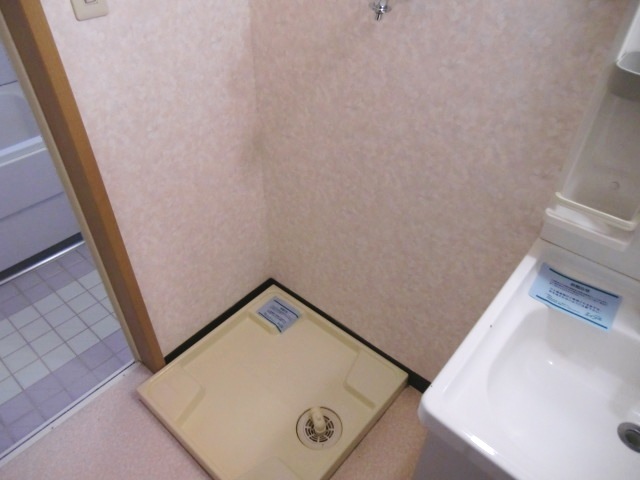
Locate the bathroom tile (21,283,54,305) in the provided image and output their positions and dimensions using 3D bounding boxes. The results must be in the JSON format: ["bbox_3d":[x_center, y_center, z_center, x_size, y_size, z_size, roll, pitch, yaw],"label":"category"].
[{"bbox_3d":[-1.227,0.235,1.940,0.094,0.010,0.092,29,47,30],"label":"bathroom tile"}]

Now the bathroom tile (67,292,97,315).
[{"bbox_3d":[-1.038,0.277,1.945,0.098,0.010,0.098,30,48,29],"label":"bathroom tile"}]

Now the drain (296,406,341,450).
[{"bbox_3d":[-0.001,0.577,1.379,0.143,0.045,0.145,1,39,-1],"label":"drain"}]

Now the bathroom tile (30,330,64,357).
[{"bbox_3d":[-1.072,0.408,1.745,0.092,0.009,0.092,30,47,29],"label":"bathroom tile"}]

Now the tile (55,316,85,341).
[{"bbox_3d":[-1.027,0.369,1.837,0.098,0.010,0.098,30,48,29],"label":"tile"}]

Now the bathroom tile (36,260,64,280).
[{"bbox_3d":[-1.240,0.148,2.046,0.094,0.010,0.092,29,47,30],"label":"bathroom tile"}]

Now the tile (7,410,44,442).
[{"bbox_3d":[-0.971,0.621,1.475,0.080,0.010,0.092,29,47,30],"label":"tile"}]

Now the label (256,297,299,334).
[{"bbox_3d":[-0.159,0.289,1.722,0.142,0.012,0.106,30,48,29],"label":"label"}]

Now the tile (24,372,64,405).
[{"bbox_3d":[-0.985,0.540,1.591,0.096,0.009,0.092,30,47,29],"label":"tile"}]

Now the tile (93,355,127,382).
[{"bbox_3d":[-0.799,0.498,1.692,0.098,0.010,0.098,30,48,29],"label":"tile"}]

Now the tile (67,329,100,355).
[{"bbox_3d":[-0.934,0.404,1.756,0.092,0.009,0.092,30,47,29],"label":"tile"}]

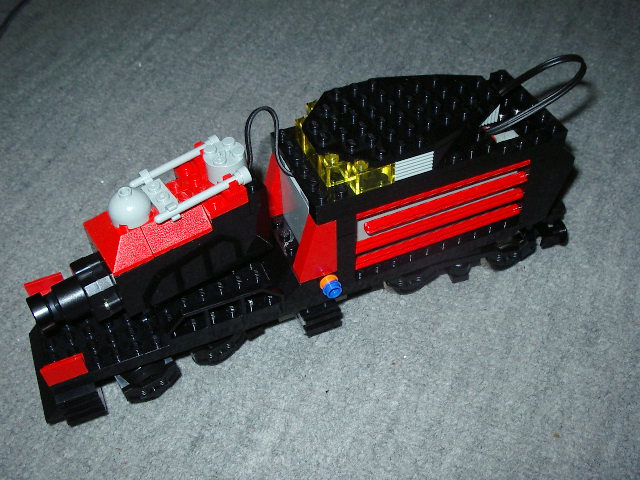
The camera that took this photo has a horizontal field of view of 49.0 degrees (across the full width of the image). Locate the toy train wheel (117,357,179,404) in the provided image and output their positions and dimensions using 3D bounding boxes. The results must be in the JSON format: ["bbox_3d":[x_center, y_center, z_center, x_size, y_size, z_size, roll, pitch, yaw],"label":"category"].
[{"bbox_3d":[-0.069,0.058,0.285,0.025,0.017,0.009,-26,51,-21],"label":"toy train wheel"}]

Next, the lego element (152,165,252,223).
[{"bbox_3d":[-0.043,-0.016,0.260,0.040,0.006,0.006,-29,51,-17],"label":"lego element"}]

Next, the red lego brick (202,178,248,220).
[{"bbox_3d":[-0.036,-0.017,0.264,0.016,0.011,0.008,-26,51,-21],"label":"red lego brick"}]

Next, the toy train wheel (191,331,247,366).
[{"bbox_3d":[-0.044,0.045,0.297,0.025,0.017,0.009,-26,51,-21],"label":"toy train wheel"}]

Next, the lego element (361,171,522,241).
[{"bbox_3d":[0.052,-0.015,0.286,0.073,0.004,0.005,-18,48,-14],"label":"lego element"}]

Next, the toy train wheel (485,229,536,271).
[{"bbox_3d":[0.087,0.005,0.330,0.025,0.017,0.009,-15,47,-12],"label":"toy train wheel"}]

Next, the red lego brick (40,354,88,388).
[{"bbox_3d":[-0.096,0.049,0.265,0.016,0.006,0.008,-18,48,-14],"label":"red lego brick"}]

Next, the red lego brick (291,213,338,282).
[{"bbox_3d":[-0.002,0.002,0.276,0.016,0.029,0.008,-18,48,-15],"label":"red lego brick"}]

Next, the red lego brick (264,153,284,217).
[{"bbox_3d":[-0.018,-0.024,0.302,0.016,0.029,0.008,-18,48,-15],"label":"red lego brick"}]

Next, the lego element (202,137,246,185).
[{"bbox_3d":[-0.037,-0.030,0.272,0.016,0.011,0.016,-2,46,2],"label":"lego element"}]

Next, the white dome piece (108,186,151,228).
[{"bbox_3d":[-0.071,-0.013,0.258,0.016,0.011,0.016,-2,46,2],"label":"white dome piece"}]

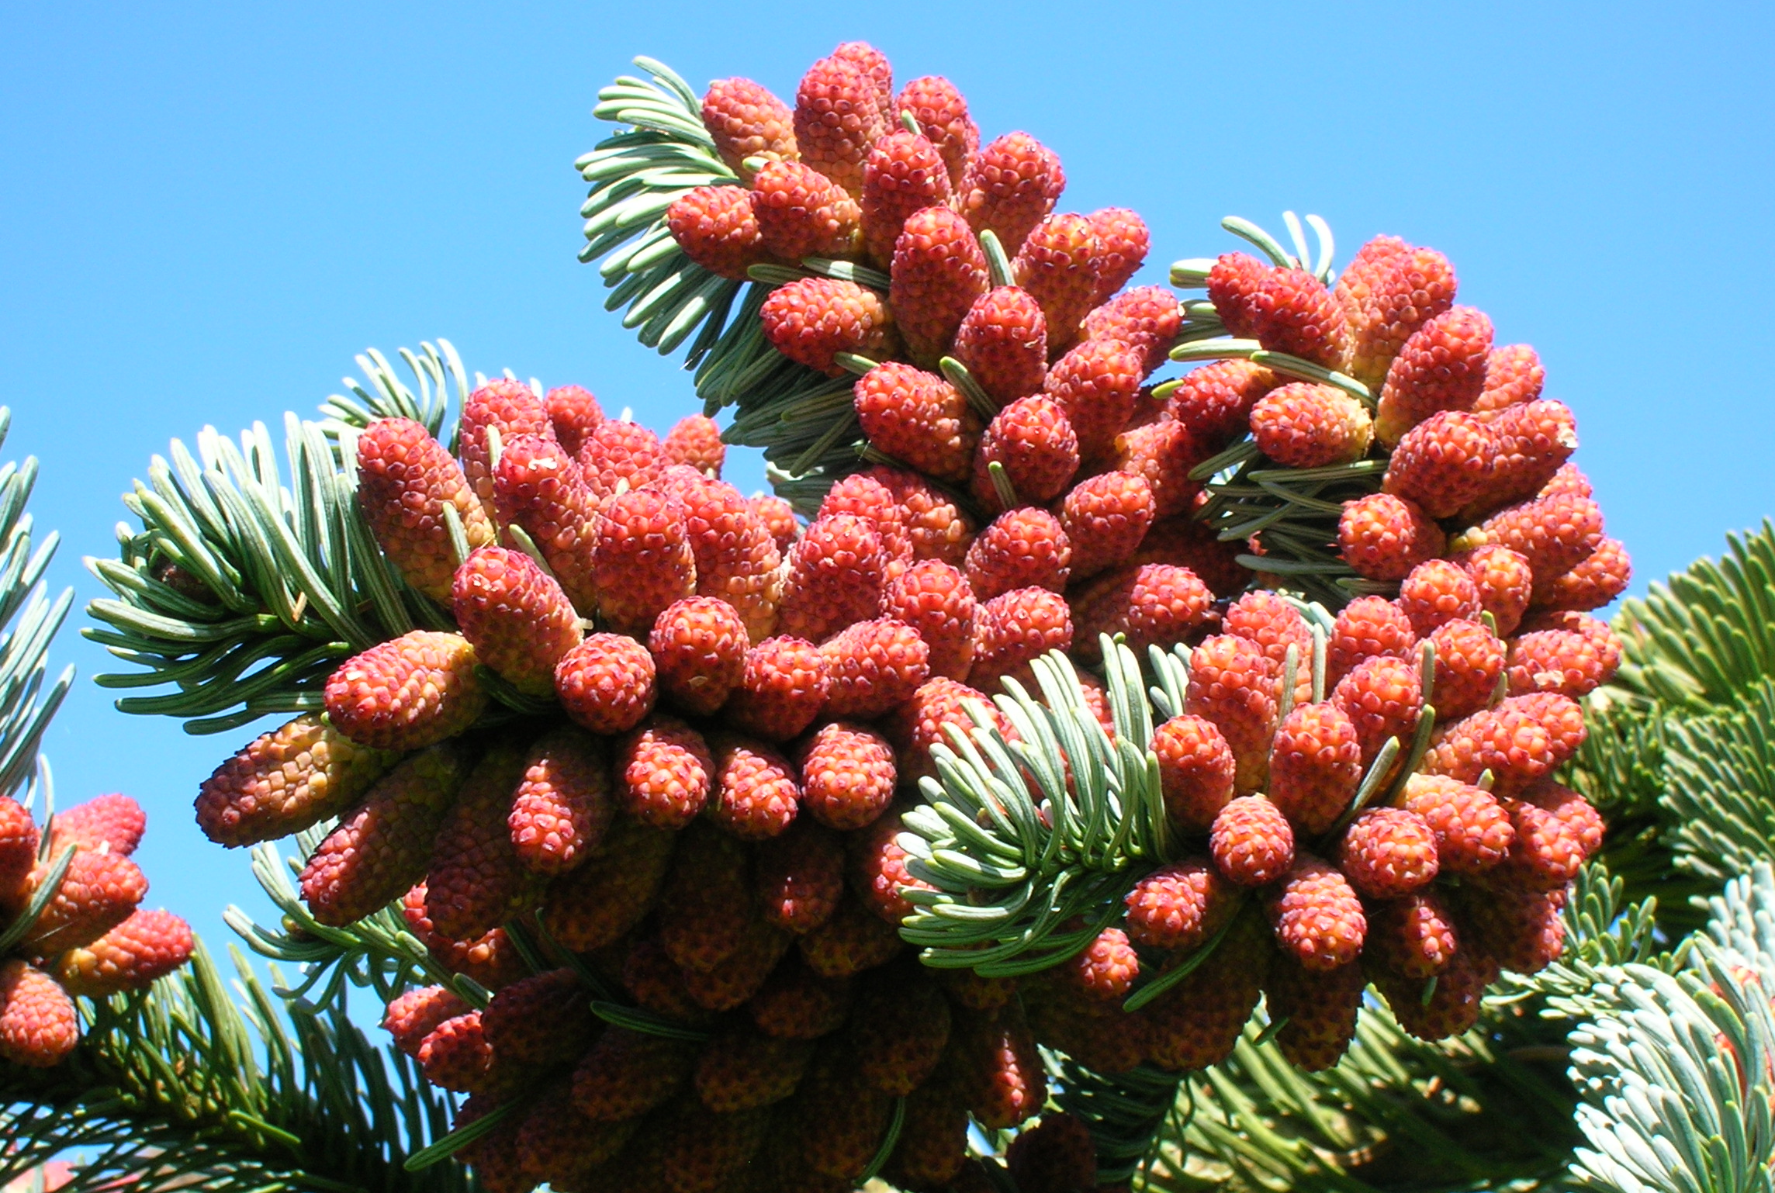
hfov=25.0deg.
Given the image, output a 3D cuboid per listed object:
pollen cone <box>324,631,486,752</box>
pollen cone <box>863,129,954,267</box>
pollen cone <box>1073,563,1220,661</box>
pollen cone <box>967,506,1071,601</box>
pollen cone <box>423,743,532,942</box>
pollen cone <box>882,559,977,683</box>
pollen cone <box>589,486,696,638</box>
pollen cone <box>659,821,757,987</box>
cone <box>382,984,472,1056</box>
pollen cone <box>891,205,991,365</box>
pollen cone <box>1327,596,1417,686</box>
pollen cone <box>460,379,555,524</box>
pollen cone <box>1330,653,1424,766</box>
[{"bbox_3d":[-0.054,0.011,0.450,0.020,0.012,0.012,-19,1,-32],"label":"pollen cone"},{"bbox_3d":[0.002,-0.049,0.492,0.011,0.018,0.011,6,29,-3],"label":"pollen cone"},{"bbox_3d":[0.030,0.002,0.468,0.019,0.010,0.010,-17,-2,35],"label":"pollen cone"},{"bbox_3d":[0.013,-0.003,0.395,0.009,0.009,0.015,18,-39,0],"label":"pollen cone"},{"bbox_3d":[-0.040,0.024,0.390,0.009,0.019,0.009,14,-14,0],"label":"pollen cone"},{"bbox_3d":[0.004,0.003,0.395,0.009,0.009,0.015,-3,-53,0],"label":"pollen cone"},{"bbox_3d":[-0.024,-0.003,0.390,0.010,0.010,0.017,-5,-60,0],"label":"pollen cone"},{"bbox_3d":[-0.018,0.031,0.405,0.009,0.017,0.009,2,-24,0],"label":"pollen cone"},{"bbox_3d":[-0.048,0.045,0.430,0.012,0.007,0.007,-22,0,-17],"label":"cone"},{"bbox_3d":[0.005,-0.030,0.390,0.009,0.016,0.009,2,24,0],"label":"pollen cone"},{"bbox_3d":[0.048,0.006,0.402,0.009,0.009,0.016,13,-31,0],"label":"pollen cone"},{"bbox_3d":[-0.045,-0.017,0.485,0.011,0.019,0.011,-6,24,3],"label":"pollen cone"},{"bbox_3d":[0.056,0.013,0.457,0.010,0.010,0.016,24,-51,7],"label":"pollen cone"}]

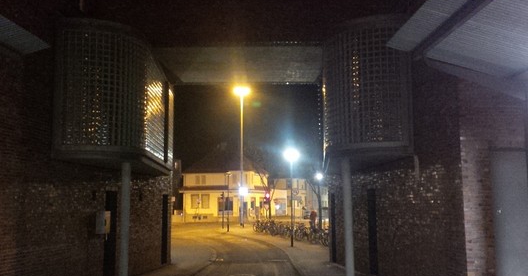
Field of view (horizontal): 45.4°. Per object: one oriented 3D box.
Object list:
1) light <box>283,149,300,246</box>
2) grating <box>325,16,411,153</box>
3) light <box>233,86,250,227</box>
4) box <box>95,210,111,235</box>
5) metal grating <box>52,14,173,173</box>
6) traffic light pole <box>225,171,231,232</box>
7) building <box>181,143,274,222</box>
[{"bbox_3d":[1.176,2.523,26.481,0.500,4.060,0.500,0,-6,0],"label":"light"},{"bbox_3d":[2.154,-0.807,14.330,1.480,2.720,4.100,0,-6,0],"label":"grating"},{"bbox_3d":[-2.101,1.659,60.198,1.500,13.360,0.500,0,-6,0],"label":"light"},{"bbox_3d":[-3.472,1.834,13.684,0.220,0.520,0.320,-2,-7,11],"label":"box"},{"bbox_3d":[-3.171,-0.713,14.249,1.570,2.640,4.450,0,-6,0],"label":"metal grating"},{"bbox_3d":[-2.577,4.634,45.772,0.500,4.410,0.500,0,-6,0],"label":"traffic light pole"},{"bbox_3d":[-4.453,5.877,79.347,10.650,9.250,9.000,0,-6,0],"label":"building"}]

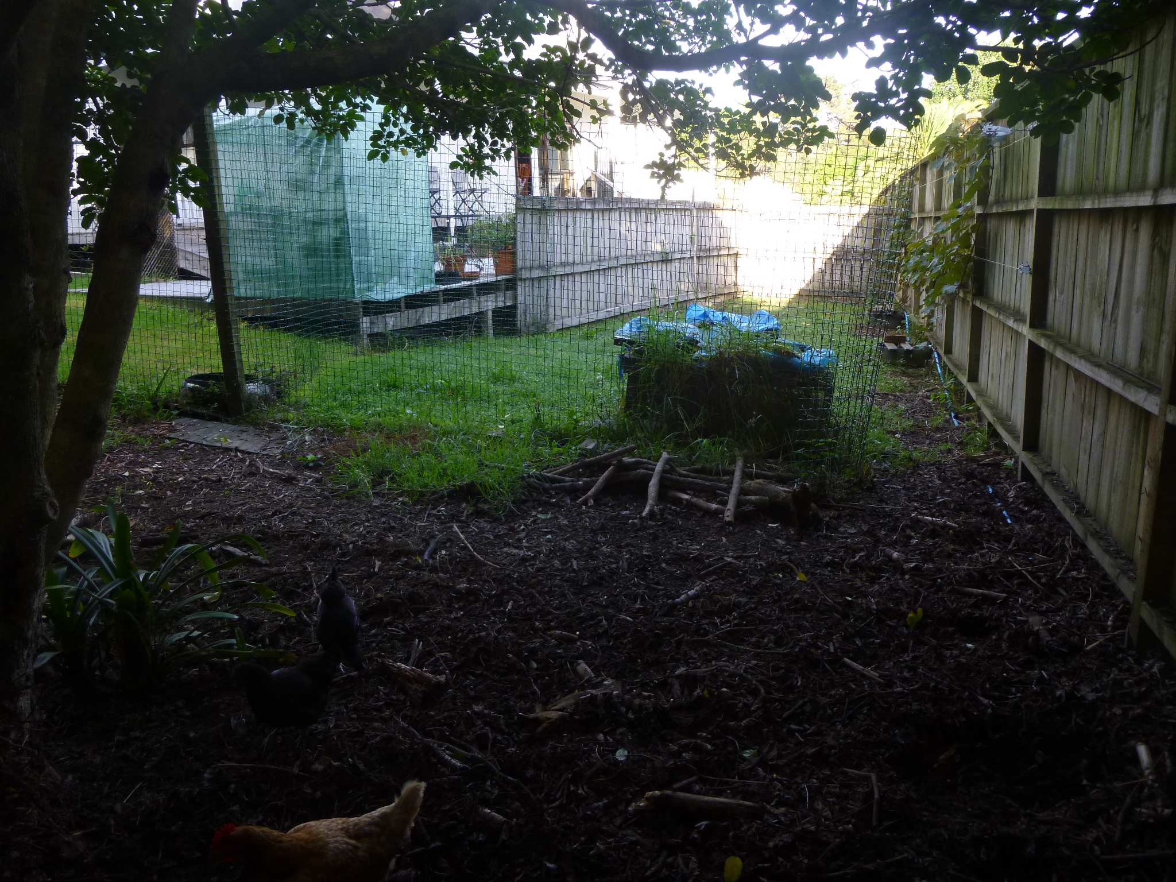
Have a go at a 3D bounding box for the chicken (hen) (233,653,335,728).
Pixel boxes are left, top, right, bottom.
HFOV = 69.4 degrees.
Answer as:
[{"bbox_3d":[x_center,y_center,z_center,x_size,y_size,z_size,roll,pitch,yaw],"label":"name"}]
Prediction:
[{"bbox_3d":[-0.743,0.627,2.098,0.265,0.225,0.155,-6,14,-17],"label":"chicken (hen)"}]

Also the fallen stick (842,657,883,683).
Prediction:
[{"bbox_3d":[0.754,0.631,2.335,0.018,0.018,0.140,-9,15,-29],"label":"fallen stick"}]

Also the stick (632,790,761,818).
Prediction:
[{"bbox_3d":[0.234,0.768,1.786,0.276,0.037,0.037,-1,14,5],"label":"stick"}]

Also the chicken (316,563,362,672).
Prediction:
[{"bbox_3d":[-0.709,0.522,2.476,0.145,0.250,0.290,-6,14,-16],"label":"chicken"}]

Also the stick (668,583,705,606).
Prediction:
[{"bbox_3d":[0.334,0.516,2.855,0.025,0.024,0.219,11,19,43],"label":"stick"}]

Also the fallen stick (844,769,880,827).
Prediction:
[{"bbox_3d":[0.581,0.760,1.813,0.084,0.022,0.189,2,14,16],"label":"fallen stick"}]

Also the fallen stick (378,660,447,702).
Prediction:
[{"bbox_3d":[-0.487,0.645,2.342,0.233,0.060,0.070,6,16,30],"label":"fallen stick"}]

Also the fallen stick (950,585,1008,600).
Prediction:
[{"bbox_3d":[1.292,0.501,2.802,0.166,0.022,0.022,6,15,28],"label":"fallen stick"}]

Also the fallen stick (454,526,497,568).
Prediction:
[{"bbox_3d":[-0.462,0.418,3.383,0.043,0.015,0.552,-8,15,-25],"label":"fallen stick"}]

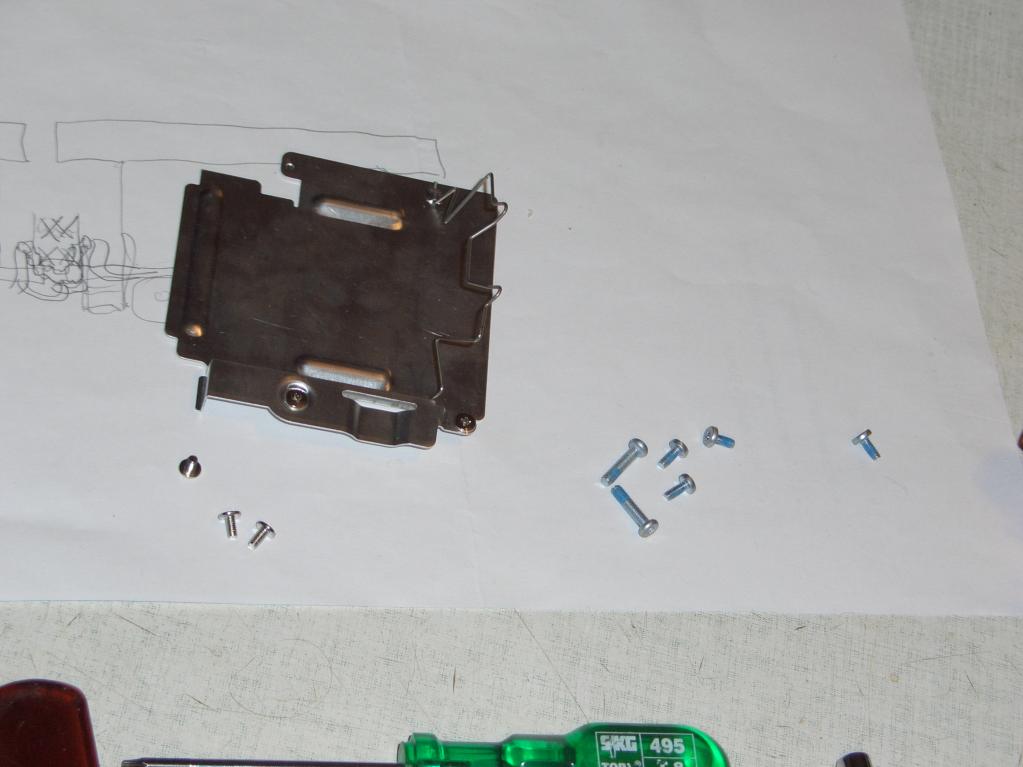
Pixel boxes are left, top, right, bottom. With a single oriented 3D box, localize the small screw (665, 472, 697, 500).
[{"bbox_3d":[0.039,0.024,0.608,0.007,0.005,0.005,-32,70,-14],"label":"small screw"}]

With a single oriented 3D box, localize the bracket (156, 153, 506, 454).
[{"bbox_3d":[-0.040,-0.021,0.613,0.077,0.009,0.077,10,56,-9],"label":"bracket"}]

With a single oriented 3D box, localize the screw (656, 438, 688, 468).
[{"bbox_3d":[0.037,0.017,0.612,0.005,0.005,0.007,42,72,13],"label":"screw"}]

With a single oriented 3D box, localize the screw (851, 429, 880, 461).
[{"bbox_3d":[0.085,0.015,0.626,0.005,0.005,0.007,-31,85,-29],"label":"screw"}]

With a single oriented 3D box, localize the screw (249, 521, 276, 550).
[{"bbox_3d":[-0.055,0.033,0.577,0.005,0.005,0.006,36,73,9],"label":"screw"}]

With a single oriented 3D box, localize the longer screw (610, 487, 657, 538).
[{"bbox_3d":[0.028,0.029,0.602,0.005,0.005,0.014,-27,63,-28],"label":"longer screw"}]

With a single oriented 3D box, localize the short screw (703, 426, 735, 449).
[{"bbox_3d":[0.049,0.013,0.617,0.007,0.005,0.005,19,54,-20],"label":"short screw"}]

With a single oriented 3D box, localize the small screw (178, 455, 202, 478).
[{"bbox_3d":[-0.071,0.018,0.582,0.005,0.004,0.005,7,57,-11],"label":"small screw"}]

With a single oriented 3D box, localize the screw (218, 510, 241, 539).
[{"bbox_3d":[-0.062,0.031,0.577,0.005,0.005,0.006,-5,77,-18],"label":"screw"}]

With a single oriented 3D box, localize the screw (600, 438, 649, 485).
[{"bbox_3d":[0.026,0.018,0.608,0.005,0.005,0.014,40,62,11],"label":"screw"}]

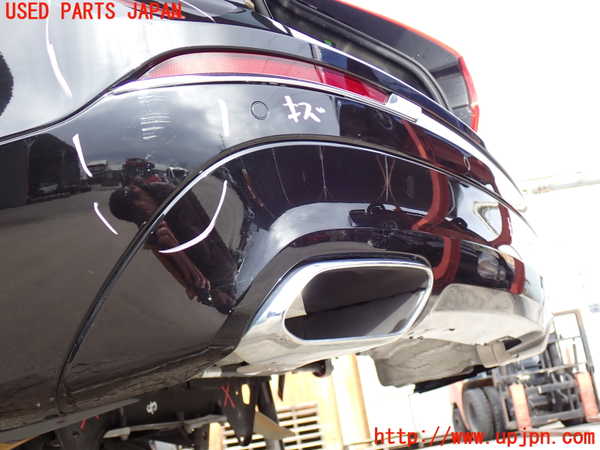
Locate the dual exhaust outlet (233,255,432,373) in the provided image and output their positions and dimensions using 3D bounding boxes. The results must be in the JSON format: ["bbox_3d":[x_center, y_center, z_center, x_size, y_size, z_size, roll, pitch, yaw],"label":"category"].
[{"bbox_3d":[0.038,0.108,0.955,0.232,0.106,0.128,7,-19,-44],"label":"dual exhaust outlet"}]

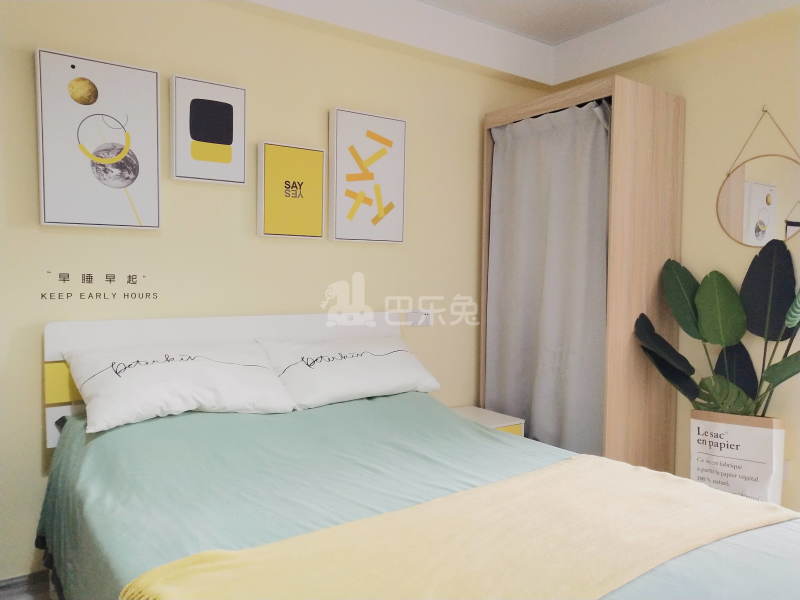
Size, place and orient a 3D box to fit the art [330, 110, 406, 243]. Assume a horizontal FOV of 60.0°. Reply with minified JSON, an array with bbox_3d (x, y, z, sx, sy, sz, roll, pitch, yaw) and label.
[{"bbox_3d":[-0.147,-0.567,3.252,0.397,0.591,0.040,-1,2,-36],"label":"art"}]

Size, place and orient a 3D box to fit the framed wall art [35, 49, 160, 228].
[{"bbox_3d":[-1.098,-0.569,2.549,0.412,0.602,0.040,-1,2,-36],"label":"framed wall art"}]

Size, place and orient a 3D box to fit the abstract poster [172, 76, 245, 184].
[{"bbox_3d":[-0.769,-0.670,2.788,0.301,0.394,0.040,-1,2,-36],"label":"abstract poster"}]

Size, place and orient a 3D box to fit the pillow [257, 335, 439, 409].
[{"bbox_3d":[-0.220,0.275,2.953,0.720,0.160,0.420,-1,31,-36],"label":"pillow"}]

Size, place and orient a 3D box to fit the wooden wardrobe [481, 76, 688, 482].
[{"bbox_3d":[0.903,0.002,3.559,0.549,1.980,0.812,-1,2,-36],"label":"wooden wardrobe"}]

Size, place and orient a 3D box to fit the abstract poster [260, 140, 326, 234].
[{"bbox_3d":[-0.468,-0.470,3.018,0.294,0.396,0.040,-1,2,-36],"label":"abstract poster"}]

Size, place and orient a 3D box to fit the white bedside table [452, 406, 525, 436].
[{"bbox_3d":[0.329,0.785,3.445,0.410,0.406,0.395,-1,2,-36],"label":"white bedside table"}]

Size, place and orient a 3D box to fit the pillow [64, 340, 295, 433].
[{"bbox_3d":[-0.779,0.287,2.497,0.720,0.160,0.420,-1,31,-36],"label":"pillow"}]

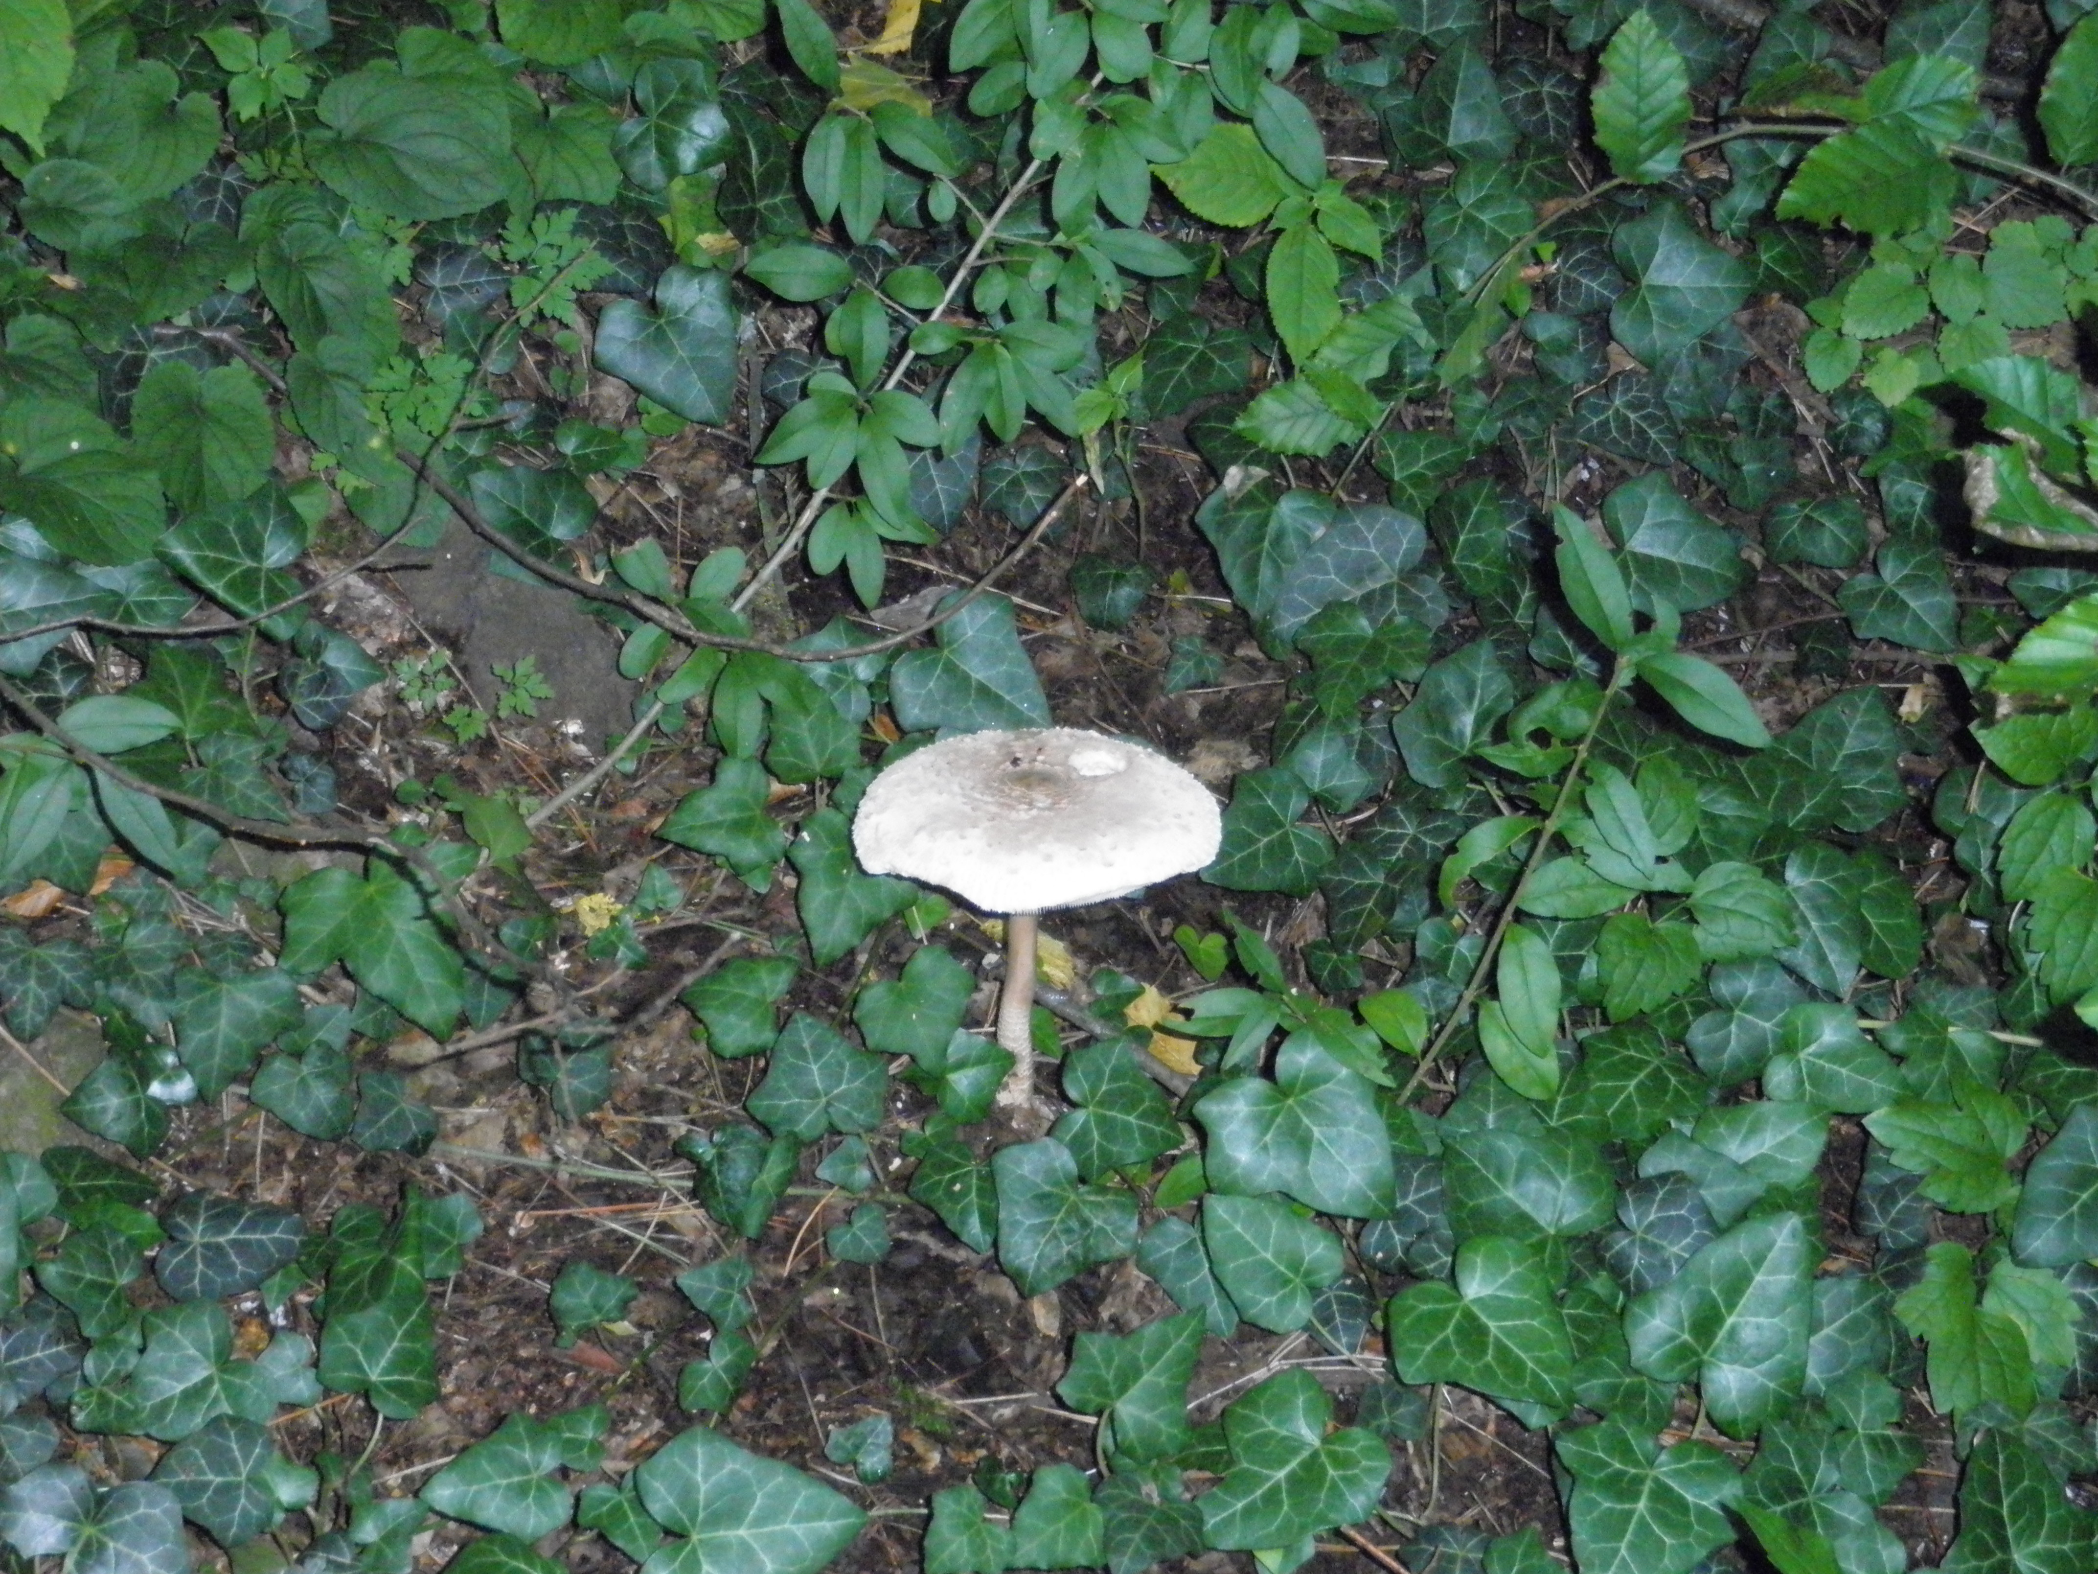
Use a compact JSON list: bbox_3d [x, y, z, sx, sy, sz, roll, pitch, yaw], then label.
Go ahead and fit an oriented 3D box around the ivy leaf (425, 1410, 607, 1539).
[{"bbox_3d":[-0.184,0.238,1.761,0.060,0.015,0.050,-10,53,-7],"label":"ivy leaf"}]

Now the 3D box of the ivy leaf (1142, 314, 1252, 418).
[{"bbox_3d":[0.062,-0.177,2.171,0.047,0.011,0.054,23,63,13],"label":"ivy leaf"}]

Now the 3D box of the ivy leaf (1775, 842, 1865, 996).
[{"bbox_3d":[0.283,0.050,1.897,0.046,0.012,0.065,-17,60,-10],"label":"ivy leaf"}]

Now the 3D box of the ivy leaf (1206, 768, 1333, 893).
[{"bbox_3d":[0.086,0.017,1.995,0.058,0.011,0.060,-28,64,-15],"label":"ivy leaf"}]

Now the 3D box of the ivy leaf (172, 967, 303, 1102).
[{"bbox_3d":[-0.292,0.088,1.845,0.047,0.013,0.058,0,52,0],"label":"ivy leaf"}]

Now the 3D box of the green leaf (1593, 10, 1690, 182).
[{"bbox_3d":[0.261,-0.305,2.270,0.044,0.015,0.096,7,60,1],"label":"green leaf"}]

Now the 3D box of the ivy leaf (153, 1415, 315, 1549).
[{"bbox_3d":[-0.283,0.241,1.790,0.055,0.011,0.048,0,68,0],"label":"ivy leaf"}]

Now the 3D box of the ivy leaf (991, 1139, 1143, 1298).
[{"bbox_3d":[0.001,0.150,1.769,0.062,0.014,0.060,20,57,14],"label":"ivy leaf"}]

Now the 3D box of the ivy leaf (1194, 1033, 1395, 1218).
[{"bbox_3d":[0.089,0.125,1.779,0.071,0.017,0.079,-31,61,-20],"label":"ivy leaf"}]

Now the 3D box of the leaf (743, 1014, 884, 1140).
[{"bbox_3d":[-0.086,0.108,1.912,0.052,0.011,0.056,-15,61,-8],"label":"leaf"}]

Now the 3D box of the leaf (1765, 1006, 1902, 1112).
[{"bbox_3d":[0.310,0.108,2.008,0.057,0.015,0.058,23,53,19],"label":"leaf"}]

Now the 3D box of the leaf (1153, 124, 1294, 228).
[{"bbox_3d":[0.078,-0.270,2.278,0.065,0.011,0.054,14,59,9],"label":"leaf"}]

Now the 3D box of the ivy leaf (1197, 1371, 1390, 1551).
[{"bbox_3d":[0.081,0.248,1.857,0.078,0.015,0.064,-36,61,-24],"label":"ivy leaf"}]

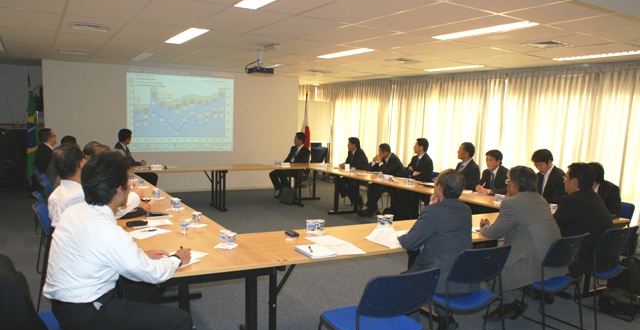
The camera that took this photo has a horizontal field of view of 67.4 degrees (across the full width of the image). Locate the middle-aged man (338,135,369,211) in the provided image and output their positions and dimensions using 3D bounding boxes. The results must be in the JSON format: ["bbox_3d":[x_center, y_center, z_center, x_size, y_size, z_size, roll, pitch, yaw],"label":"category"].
[{"bbox_3d":[0.727,0.111,9.554,0.786,1.307,0.530,-1,7,-31],"label":"middle-aged man"}]

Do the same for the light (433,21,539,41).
[{"bbox_3d":[1.689,-1.407,5.002,0.220,0.060,1.220,-2,6,-31],"label":"light"}]

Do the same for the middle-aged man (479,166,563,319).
[{"bbox_3d":[1.740,0.666,4.247,0.589,1.326,0.747,-2,7,-37],"label":"middle-aged man"}]

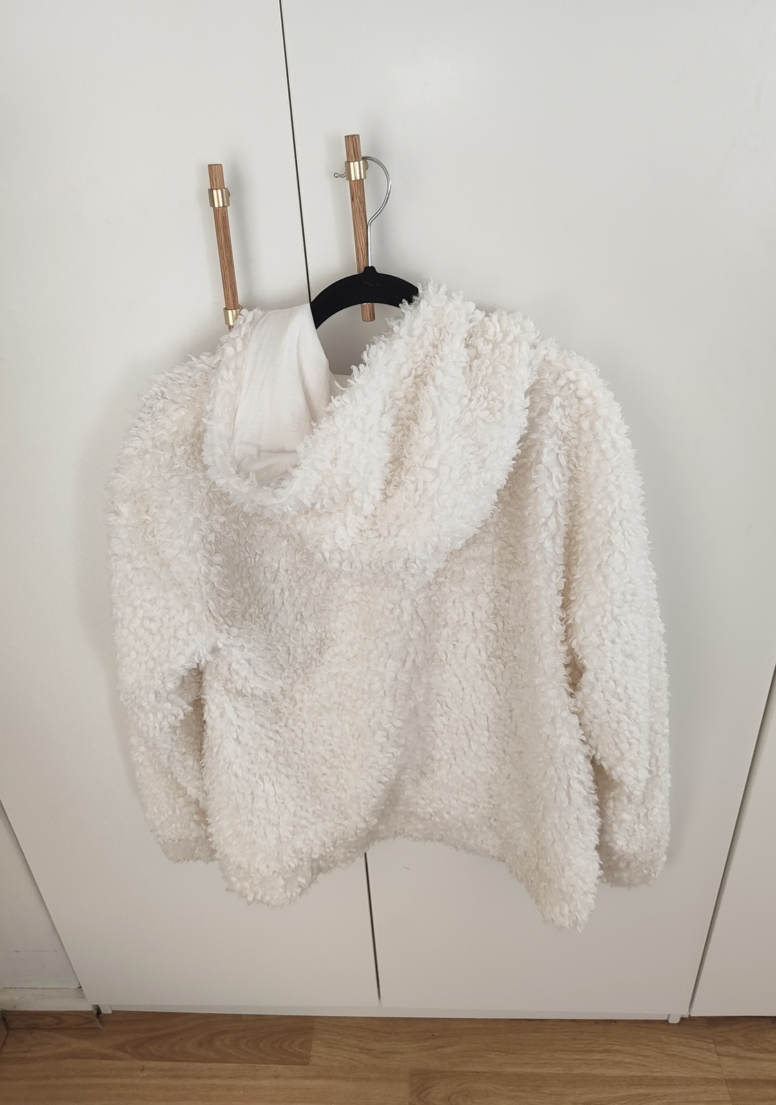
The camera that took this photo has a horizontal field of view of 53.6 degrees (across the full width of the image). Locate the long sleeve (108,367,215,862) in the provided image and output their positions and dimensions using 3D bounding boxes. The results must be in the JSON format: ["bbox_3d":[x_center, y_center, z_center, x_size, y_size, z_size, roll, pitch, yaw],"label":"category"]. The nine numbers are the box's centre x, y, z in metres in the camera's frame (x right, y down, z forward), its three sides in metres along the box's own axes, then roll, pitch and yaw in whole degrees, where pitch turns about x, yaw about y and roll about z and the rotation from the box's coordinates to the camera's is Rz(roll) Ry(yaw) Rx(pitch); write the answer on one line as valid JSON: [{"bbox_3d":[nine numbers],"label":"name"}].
[{"bbox_3d":[-0.256,0.126,0.865,0.118,0.687,0.125,7,31,-1],"label":"long sleeve"}]

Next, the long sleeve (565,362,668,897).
[{"bbox_3d":[0.253,0.132,0.841,0.115,0.703,0.125,-10,29,9],"label":"long sleeve"}]

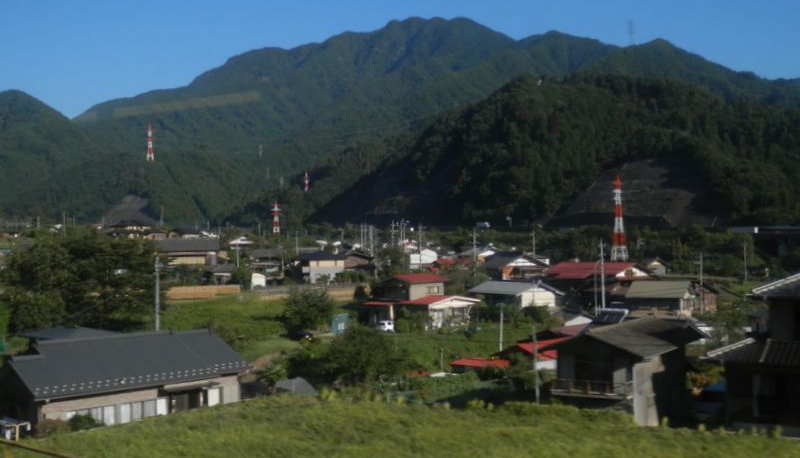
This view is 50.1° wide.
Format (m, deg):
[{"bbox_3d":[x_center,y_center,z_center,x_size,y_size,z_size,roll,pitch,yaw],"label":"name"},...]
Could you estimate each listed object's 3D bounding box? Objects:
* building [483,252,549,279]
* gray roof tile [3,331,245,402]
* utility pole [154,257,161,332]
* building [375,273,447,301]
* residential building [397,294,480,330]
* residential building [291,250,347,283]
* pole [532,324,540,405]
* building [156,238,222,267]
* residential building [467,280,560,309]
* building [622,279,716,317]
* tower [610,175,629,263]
[{"bbox_3d":[23.600,9.000,176.000,12.200,8.400,8.800,-1,0,-38],"label":"building"},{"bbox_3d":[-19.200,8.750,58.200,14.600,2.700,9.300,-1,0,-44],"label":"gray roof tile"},{"bbox_3d":[-21.600,7.750,76.000,0.300,10.600,0.300,-1,0,0],"label":"utility pole"},{"bbox_3d":[2.000,10.100,125.000,8.400,7.200,7.000,-1,0,-43],"label":"building"},{"bbox_3d":[6.000,11.600,122.500,10.200,4.300,6.500,-1,0,-43],"label":"residential building"},{"bbox_3d":[-19.200,8.900,202.000,10.300,7.700,6.500,-1,0,-43],"label":"residential building"},{"bbox_3d":[10.100,10.200,63.000,0.220,6.700,0.220,-1,0,0],"label":"pole"},{"bbox_3d":[-54.500,6.900,222.000,15.000,9.200,9.500,-1,0,-18],"label":"building"},{"bbox_3d":[19.400,11.200,143.500,10.300,4.900,11.300,-1,0,-40],"label":"residential building"},{"bbox_3d":[44.500,11.400,142.000,10.500,5.800,10.500,-1,0,-38],"label":"building"},{"bbox_3d":[120.500,-1.000,472.000,9.600,53.000,9.600,-1,0,-40],"label":"tower"}]

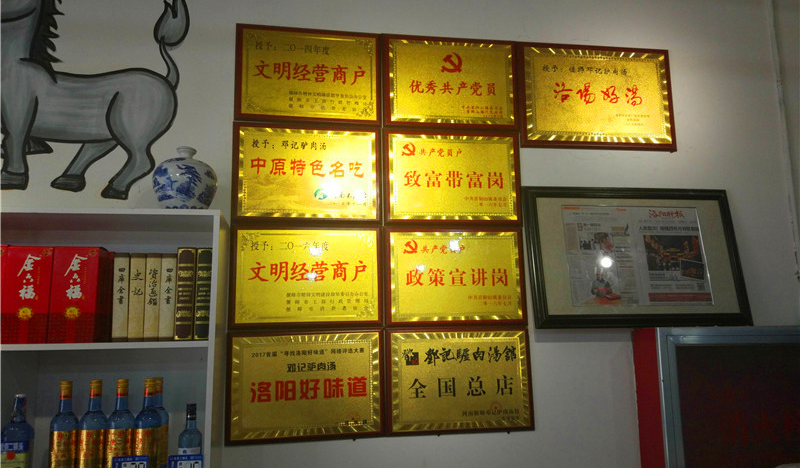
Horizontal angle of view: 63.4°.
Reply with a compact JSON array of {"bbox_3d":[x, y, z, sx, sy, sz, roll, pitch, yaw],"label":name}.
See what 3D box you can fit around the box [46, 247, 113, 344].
[{"bbox_3d":[-0.889,0.172,1.803,0.115,0.260,0.105,1,-8,-9],"label":"box"}]

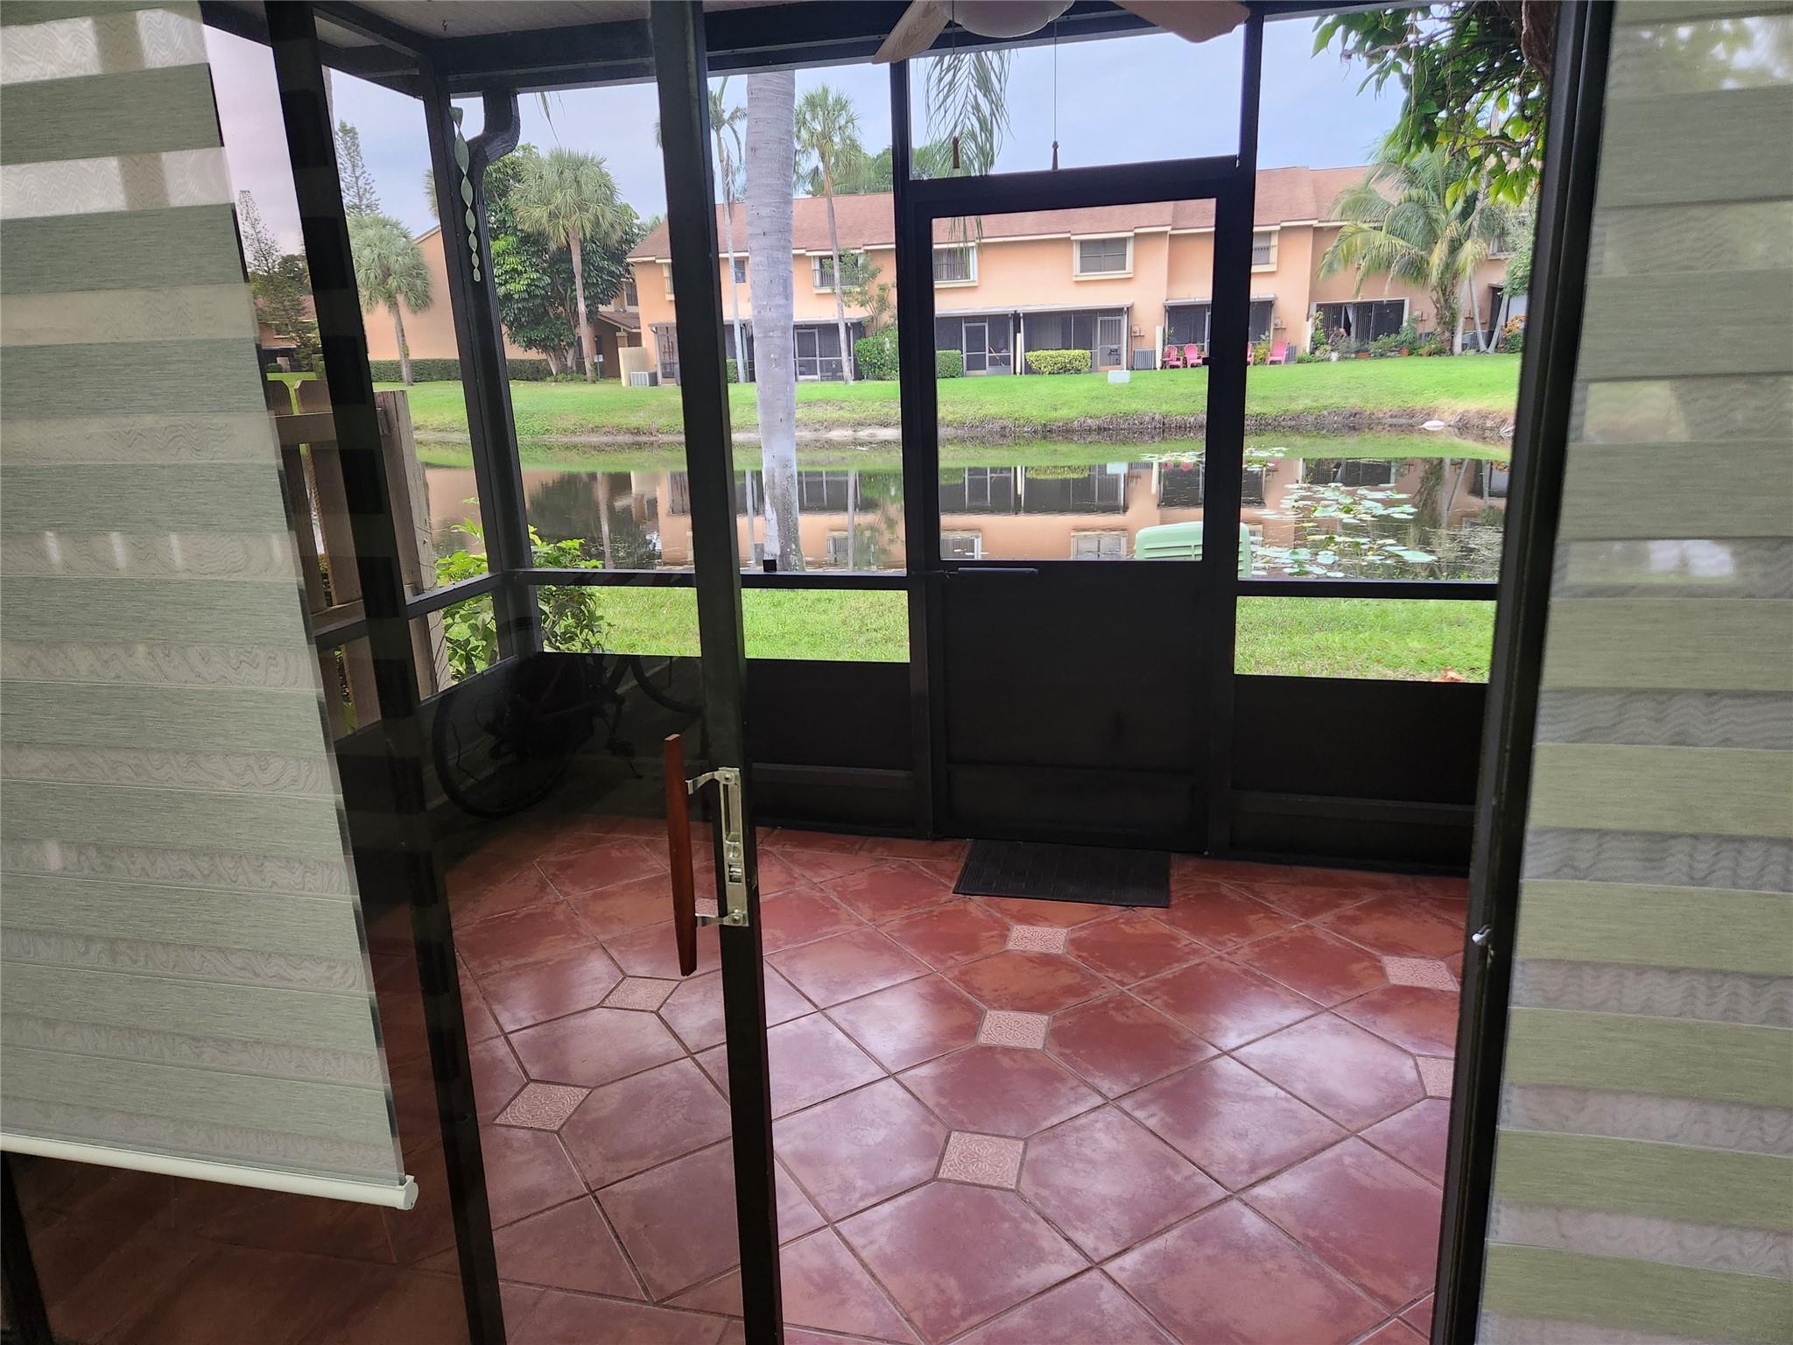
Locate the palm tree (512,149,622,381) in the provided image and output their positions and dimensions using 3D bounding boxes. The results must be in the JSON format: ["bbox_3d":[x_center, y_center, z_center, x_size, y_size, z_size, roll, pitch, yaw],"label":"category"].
[{"bbox_3d":[-15.128,-19.011,56.110,5.006,10.434,5.006,-6,16,-13],"label":"palm tree"}]

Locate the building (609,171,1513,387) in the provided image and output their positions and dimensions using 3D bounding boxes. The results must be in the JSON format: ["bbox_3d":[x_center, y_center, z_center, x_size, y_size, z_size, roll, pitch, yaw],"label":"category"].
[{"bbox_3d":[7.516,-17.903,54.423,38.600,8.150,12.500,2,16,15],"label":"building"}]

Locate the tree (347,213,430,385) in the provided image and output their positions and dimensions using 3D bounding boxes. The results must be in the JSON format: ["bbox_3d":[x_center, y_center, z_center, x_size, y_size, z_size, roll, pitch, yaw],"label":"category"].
[{"bbox_3d":[-24.687,-18.253,58.509,3.801,8.162,3.801,-8,16,-21],"label":"tree"}]

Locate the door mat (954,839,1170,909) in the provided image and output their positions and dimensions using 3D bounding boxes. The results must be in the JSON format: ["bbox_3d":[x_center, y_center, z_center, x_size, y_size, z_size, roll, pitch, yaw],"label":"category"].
[{"bbox_3d":[0.528,0.617,3.712,0.635,0.012,0.405,2,16,13],"label":"door mat"}]

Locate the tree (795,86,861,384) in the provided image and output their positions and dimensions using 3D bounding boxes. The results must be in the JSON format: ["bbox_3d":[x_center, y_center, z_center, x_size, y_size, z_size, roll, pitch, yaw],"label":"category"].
[{"bbox_3d":[-2.701,-17.420,47.983,2.940,11.323,2.940,-3,15,-2],"label":"tree"}]

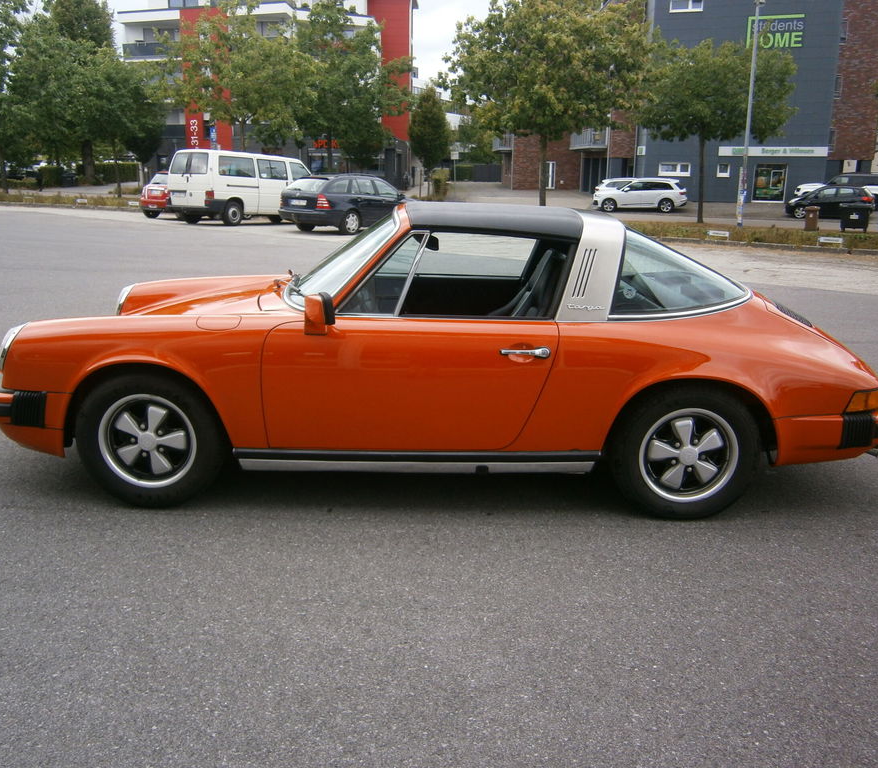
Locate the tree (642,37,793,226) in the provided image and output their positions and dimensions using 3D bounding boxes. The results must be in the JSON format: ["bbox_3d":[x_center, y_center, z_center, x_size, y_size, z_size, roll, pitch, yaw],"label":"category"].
[{"bbox_3d":[11.355,-10.373,31.932,5.900,7.190,5.900,1,15,0],"label":"tree"}]

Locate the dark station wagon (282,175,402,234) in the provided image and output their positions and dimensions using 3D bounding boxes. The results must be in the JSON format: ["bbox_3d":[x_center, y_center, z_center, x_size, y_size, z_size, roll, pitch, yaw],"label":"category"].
[{"bbox_3d":[-2.305,-4.937,20.954,1.740,1.465,4.540,10,17,29],"label":"dark station wagon"}]

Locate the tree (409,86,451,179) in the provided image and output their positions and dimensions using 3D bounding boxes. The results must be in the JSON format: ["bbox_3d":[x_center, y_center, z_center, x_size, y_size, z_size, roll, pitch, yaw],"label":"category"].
[{"bbox_3d":[-0.479,-13.361,43.000,2.300,6.200,2.300,1,15,0],"label":"tree"}]

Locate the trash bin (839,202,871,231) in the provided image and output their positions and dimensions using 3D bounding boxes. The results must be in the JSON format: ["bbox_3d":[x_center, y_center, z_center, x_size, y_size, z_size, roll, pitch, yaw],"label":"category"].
[{"bbox_3d":[15.683,-6.288,29.000,1.240,1.170,0.850,7,16,21],"label":"trash bin"}]

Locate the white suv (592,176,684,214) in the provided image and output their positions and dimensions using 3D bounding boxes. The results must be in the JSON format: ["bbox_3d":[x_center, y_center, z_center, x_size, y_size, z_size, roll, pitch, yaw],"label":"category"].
[{"bbox_3d":[10.117,-9.627,39.200,5.060,1.740,1.970,3,15,6],"label":"white suv"}]

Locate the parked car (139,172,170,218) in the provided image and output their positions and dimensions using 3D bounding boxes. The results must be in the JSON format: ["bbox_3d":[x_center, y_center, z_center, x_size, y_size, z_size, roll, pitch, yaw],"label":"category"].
[{"bbox_3d":[-7.832,-6.189,25.187,1.690,1.430,3.700,10,17,29],"label":"parked car"}]

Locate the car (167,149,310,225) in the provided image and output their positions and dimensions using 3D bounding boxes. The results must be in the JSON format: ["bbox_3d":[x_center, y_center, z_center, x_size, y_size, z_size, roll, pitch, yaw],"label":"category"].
[{"bbox_3d":[-5.163,-5.579,21.864,1.840,1.940,4.780,13,19,36],"label":"car"}]

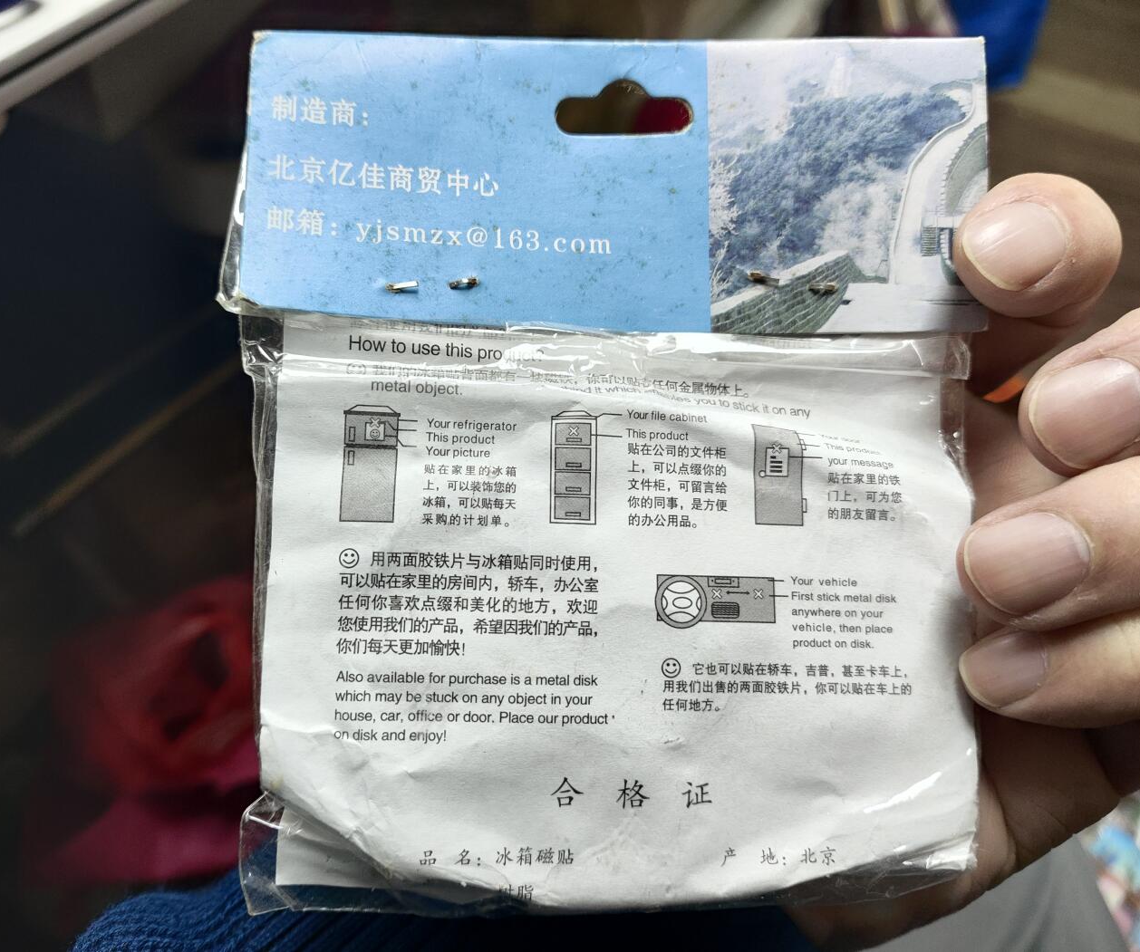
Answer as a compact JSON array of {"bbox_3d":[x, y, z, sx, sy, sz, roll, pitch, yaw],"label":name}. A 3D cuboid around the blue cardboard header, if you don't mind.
[{"bbox_3d":[0.005,-0.043,0.133,0.107,0.006,0.042,2,86,3],"label":"blue cardboard header"}]

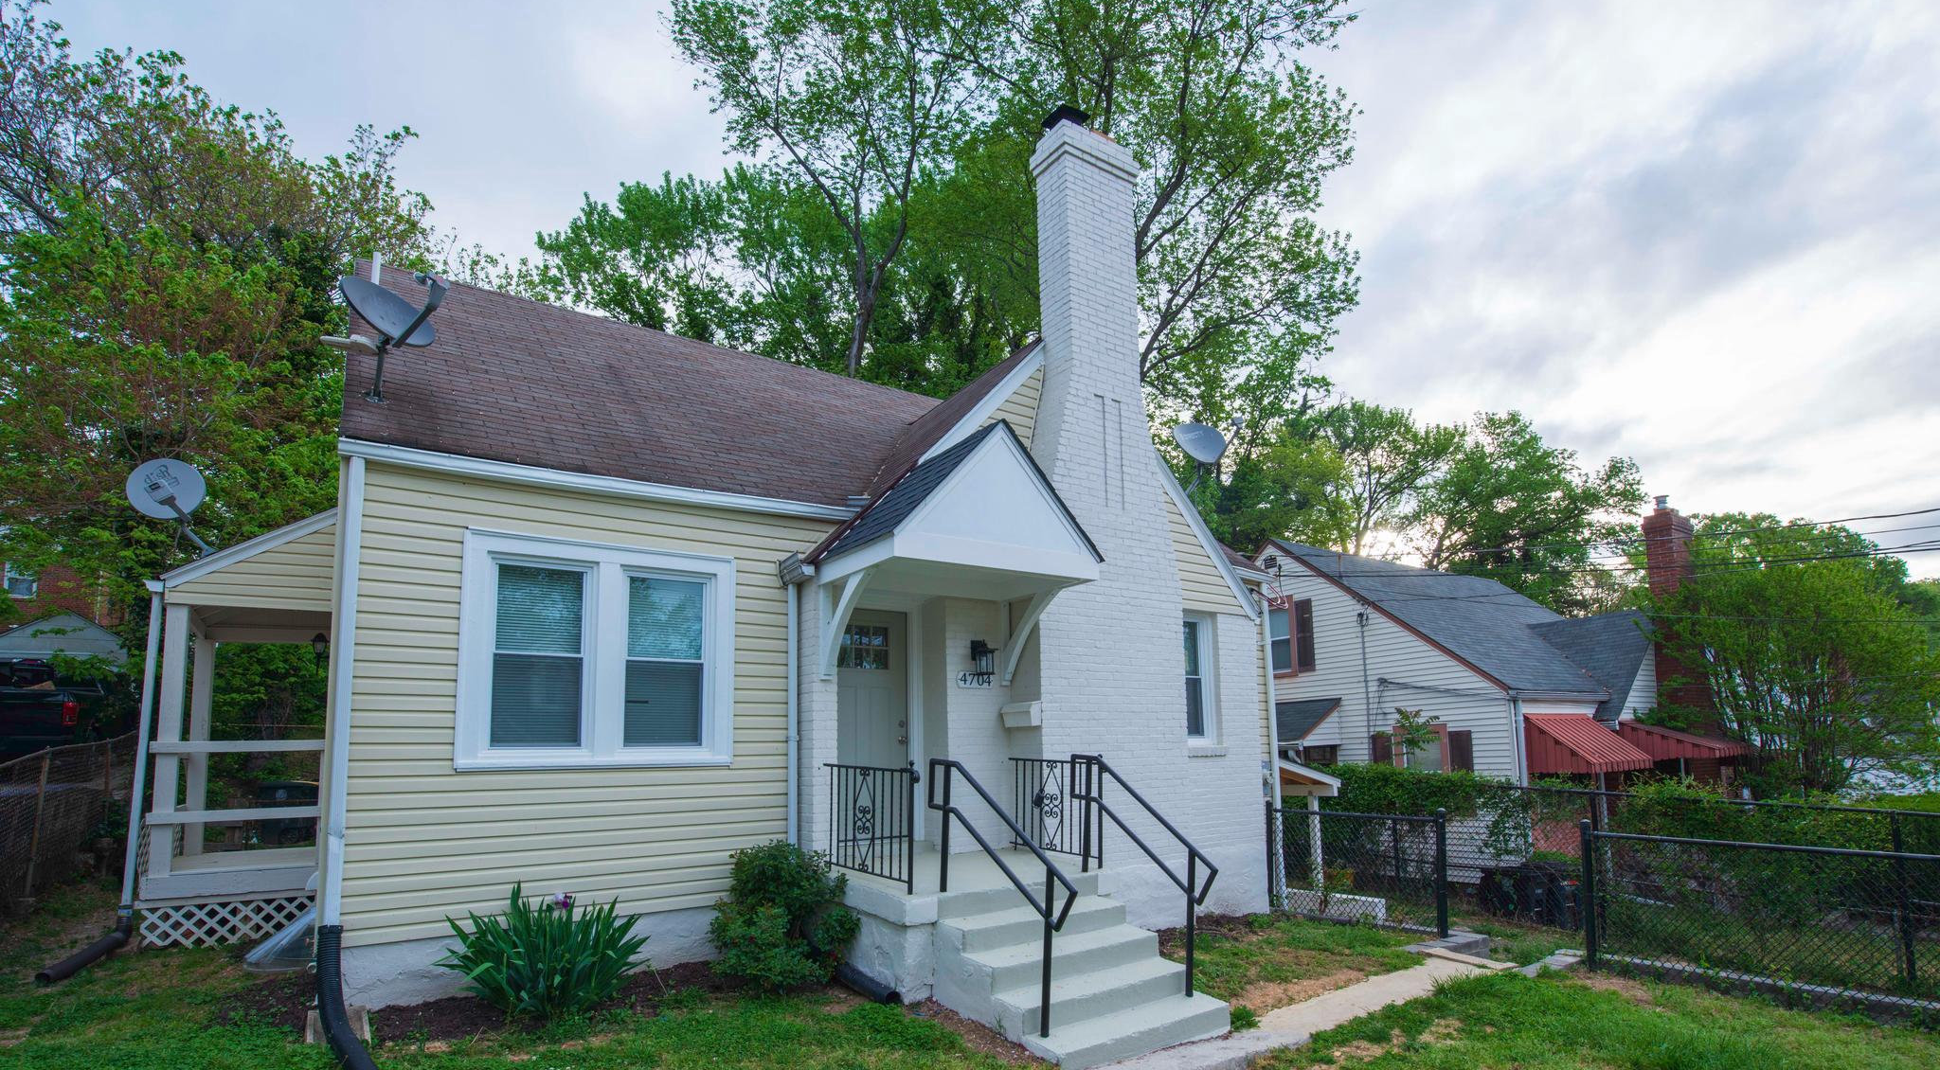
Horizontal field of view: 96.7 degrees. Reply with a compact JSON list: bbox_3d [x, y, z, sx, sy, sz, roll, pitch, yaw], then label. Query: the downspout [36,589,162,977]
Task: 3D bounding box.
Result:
[{"bbox_3d":[-6.537,1.759,6.508,0.250,2.980,0.900,3,-9,-21],"label":"downspout"}]

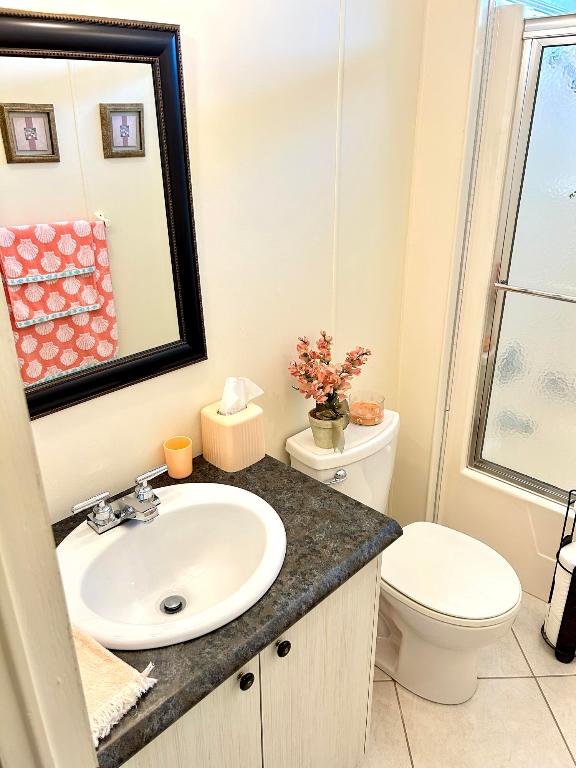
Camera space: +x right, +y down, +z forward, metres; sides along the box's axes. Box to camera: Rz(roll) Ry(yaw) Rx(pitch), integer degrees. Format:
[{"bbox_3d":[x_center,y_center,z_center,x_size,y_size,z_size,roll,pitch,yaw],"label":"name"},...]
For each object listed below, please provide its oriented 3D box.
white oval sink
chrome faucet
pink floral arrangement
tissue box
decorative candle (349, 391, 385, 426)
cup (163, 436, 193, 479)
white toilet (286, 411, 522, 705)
[{"bbox_3d":[-0.232,0.405,1.183,0.445,0.170,0.493,19,30,39],"label":"white oval sink"},{"bbox_3d":[-0.329,0.262,1.242,0.150,0.070,0.235,19,30,39],"label":"chrome faucet"},{"bbox_3d":[0.119,-0.026,1.672,0.205,0.270,0.230,19,30,39],"label":"pink floral arrangement"},{"bbox_3d":[-0.143,0.130,1.504,0.122,0.135,0.123,19,30,39],"label":"tissue box"},{"bbox_3d":[0.260,0.080,1.893,0.110,0.073,0.110,0,22,0],"label":"decorative candle"},{"bbox_3d":[-0.270,0.186,1.432,0.070,0.089,0.070,0,22,0],"label":"cup"},{"bbox_3d":[0.375,0.550,1.809,0.697,0.737,0.411,19,30,39],"label":"white toilet"}]

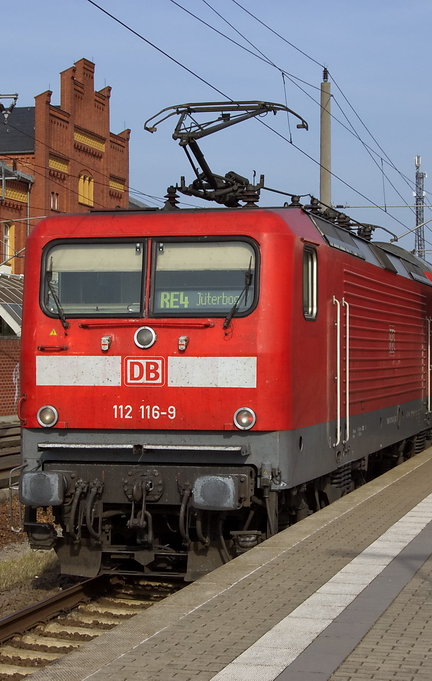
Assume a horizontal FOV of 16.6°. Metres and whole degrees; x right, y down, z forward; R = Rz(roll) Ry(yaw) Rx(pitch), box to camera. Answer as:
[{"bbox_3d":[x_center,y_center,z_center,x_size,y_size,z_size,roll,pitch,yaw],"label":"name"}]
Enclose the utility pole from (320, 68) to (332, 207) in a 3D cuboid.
[{"bbox_3d":[3.209,-2.615,43.187,0.370,10.670,0.370,0,-1,14],"label":"utility pole"}]

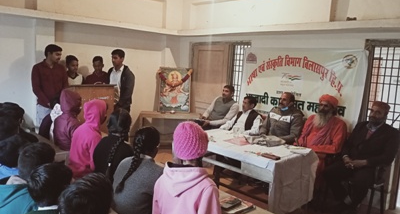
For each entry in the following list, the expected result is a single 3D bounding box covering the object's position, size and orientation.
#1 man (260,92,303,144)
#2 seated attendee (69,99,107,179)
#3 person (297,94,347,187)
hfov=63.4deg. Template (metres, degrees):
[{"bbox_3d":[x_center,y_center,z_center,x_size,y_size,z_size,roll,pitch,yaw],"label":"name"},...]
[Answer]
[{"bbox_3d":[0.956,0.473,3.785,0.780,1.270,0.560,-4,10,-44],"label":"man"},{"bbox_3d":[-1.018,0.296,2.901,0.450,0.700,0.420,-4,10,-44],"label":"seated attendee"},{"bbox_3d":[1.284,0.515,3.436,0.800,1.310,0.560,-4,10,-44],"label":"person"}]

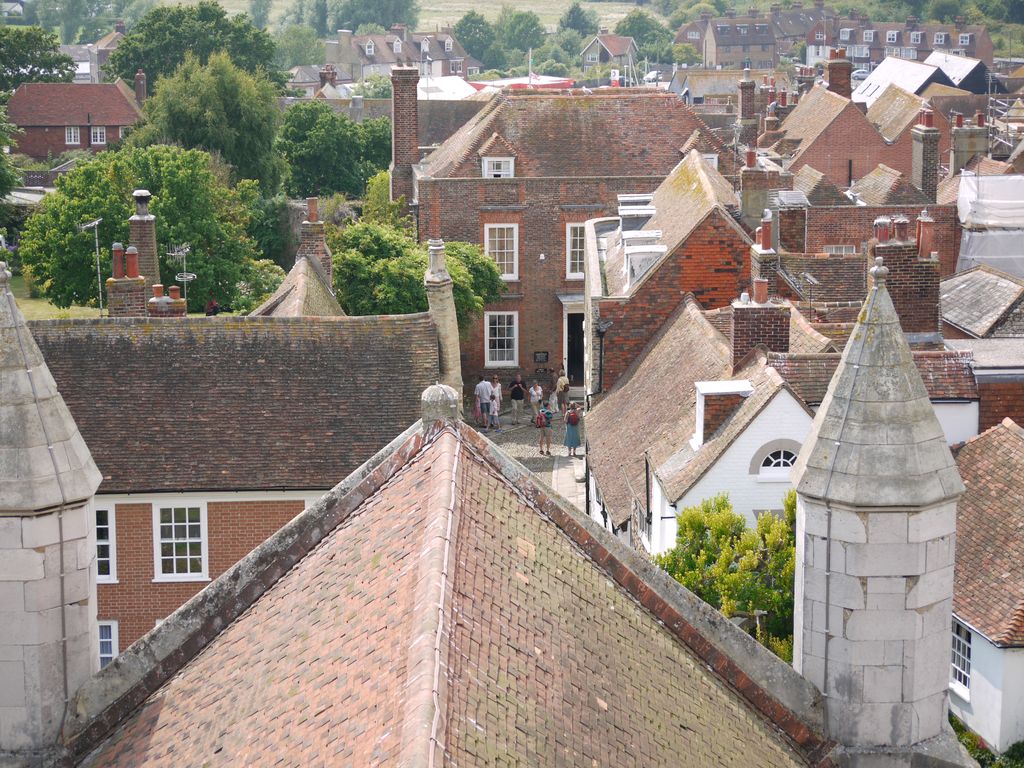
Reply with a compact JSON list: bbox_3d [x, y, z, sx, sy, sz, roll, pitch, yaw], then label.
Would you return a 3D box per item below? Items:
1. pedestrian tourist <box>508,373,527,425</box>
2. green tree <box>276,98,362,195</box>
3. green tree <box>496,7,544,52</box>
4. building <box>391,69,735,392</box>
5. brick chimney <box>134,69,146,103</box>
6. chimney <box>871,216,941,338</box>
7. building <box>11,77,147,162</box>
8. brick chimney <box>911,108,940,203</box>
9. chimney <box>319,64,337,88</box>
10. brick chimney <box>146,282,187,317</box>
[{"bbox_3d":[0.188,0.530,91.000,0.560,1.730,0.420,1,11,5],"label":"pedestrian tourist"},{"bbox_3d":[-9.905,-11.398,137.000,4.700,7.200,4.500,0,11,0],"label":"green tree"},{"bbox_3d":[1.421,-58.851,445.818,8.023,8.648,7.622,0,11,0],"label":"green tree"},{"bbox_3d":[2.063,-5.701,96.982,12.739,11.549,8.300,-1,11,-5],"label":"building"},{"bbox_3d":[-25.800,-20.603,185.000,0.770,2.650,0.720,-1,11,-5],"label":"brick chimney"},{"bbox_3d":[8.704,-2.387,59.264,1.450,2.789,0.800,-1,11,-5],"label":"chimney"},{"bbox_3d":[-28.052,-17.335,174.001,8.878,4.869,5.600,0,11,-2],"label":"building"},{"bbox_3d":[14.828,-8.183,95.623,0.600,3.418,1.550,-1,11,-7],"label":"brick chimney"},{"bbox_3d":[-11.403,-18.933,165.000,0.950,1.700,0.850,0,11,0],"label":"chimney"},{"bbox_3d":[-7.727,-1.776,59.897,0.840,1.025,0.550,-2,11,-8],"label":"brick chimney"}]

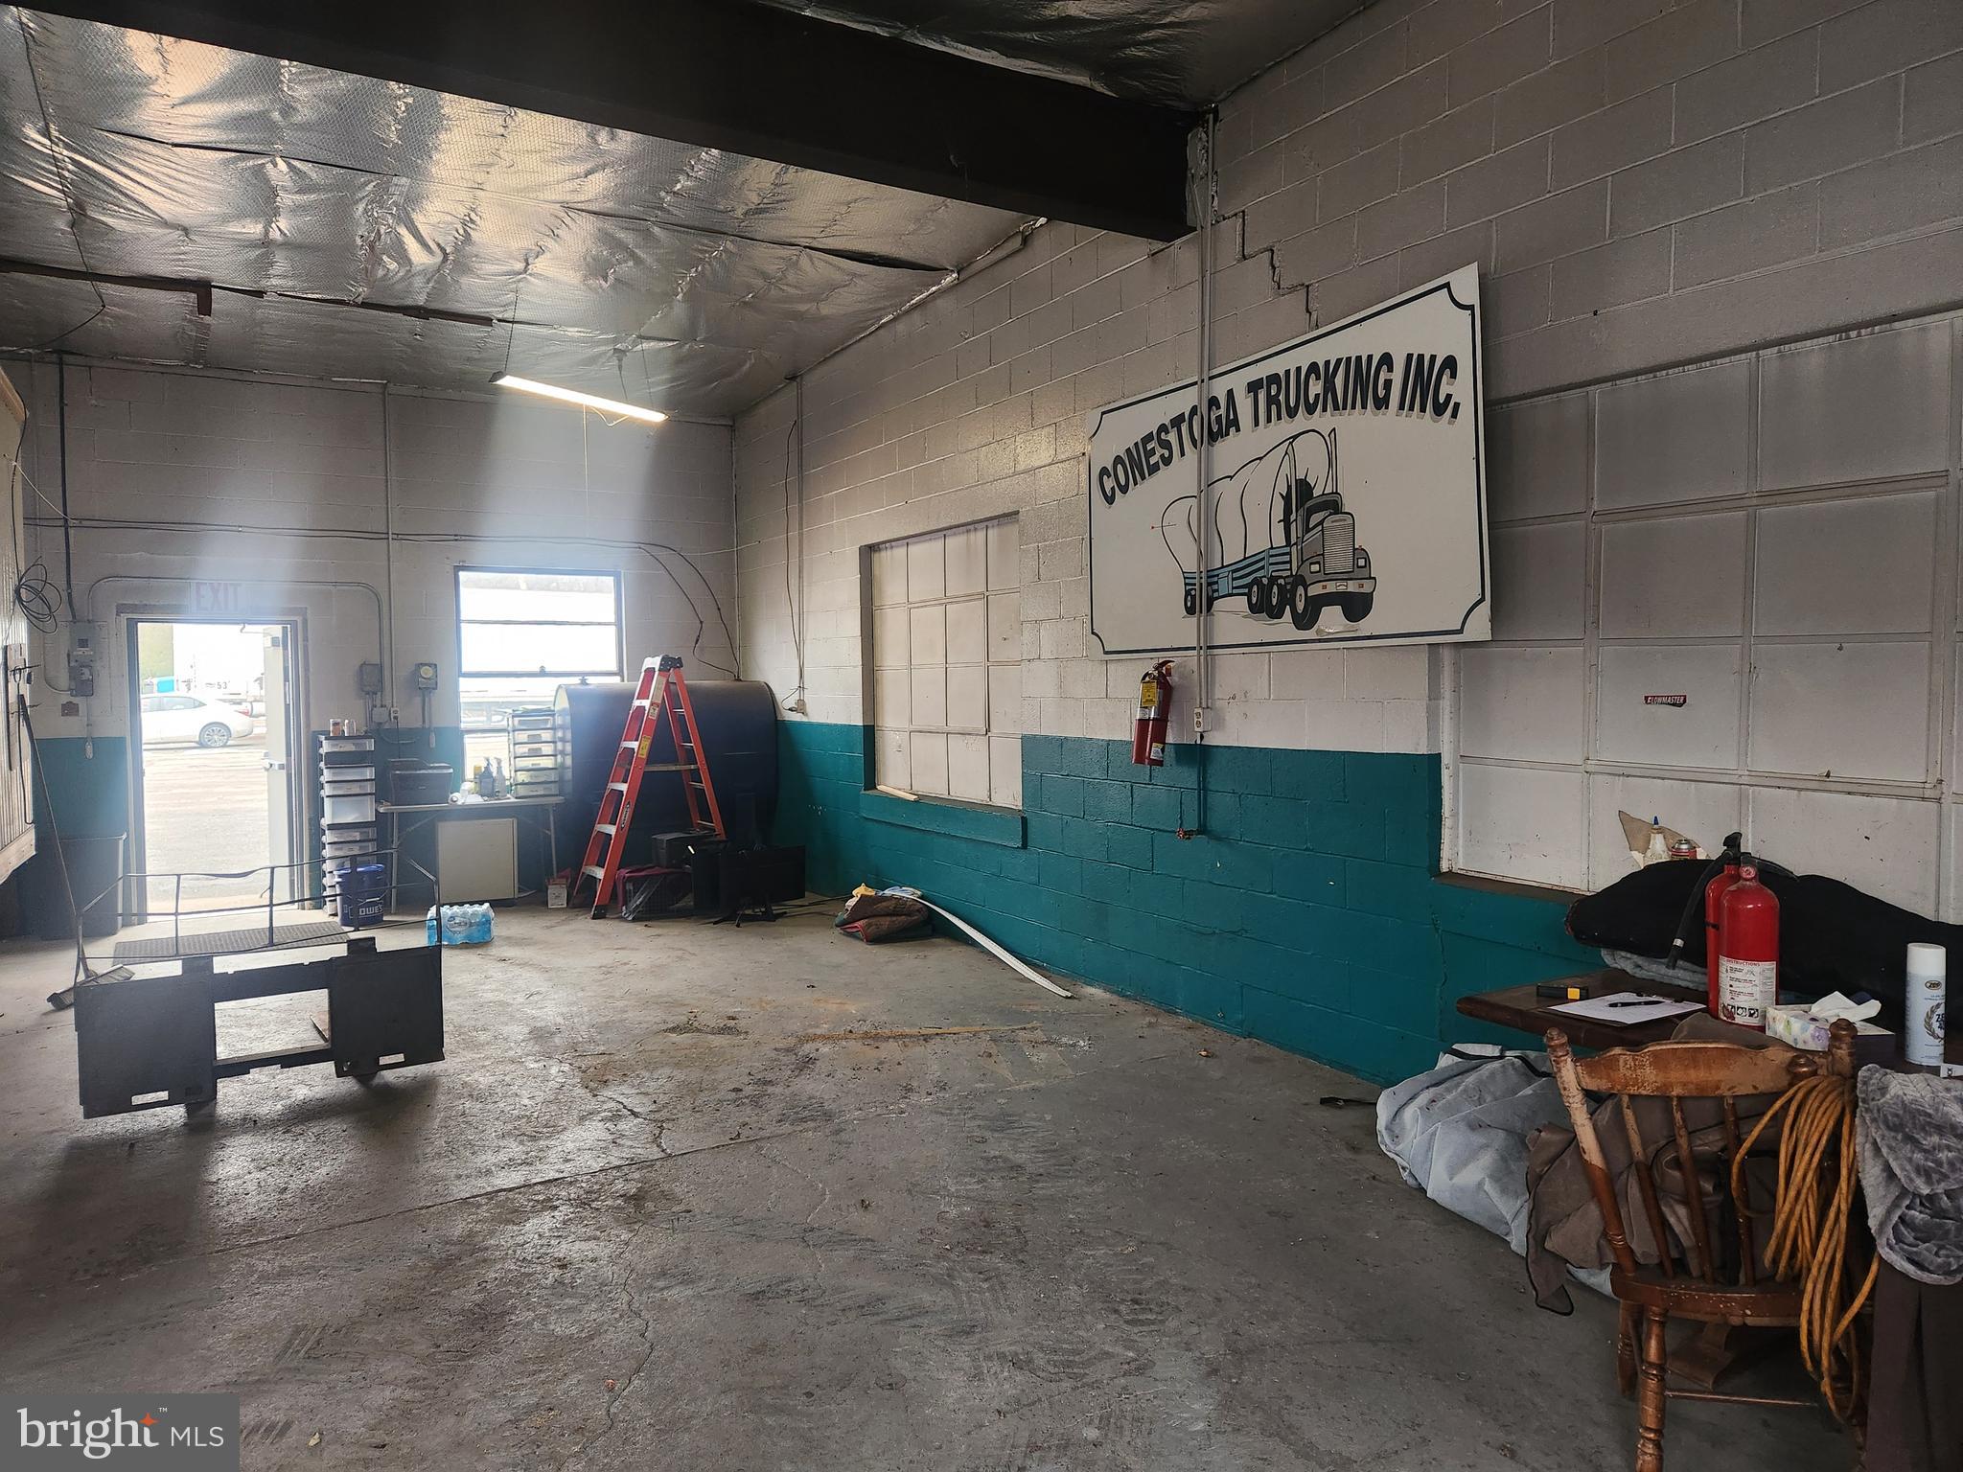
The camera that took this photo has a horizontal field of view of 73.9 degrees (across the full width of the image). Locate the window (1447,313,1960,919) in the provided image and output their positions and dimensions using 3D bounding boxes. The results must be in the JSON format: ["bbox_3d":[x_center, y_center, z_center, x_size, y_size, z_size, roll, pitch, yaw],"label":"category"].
[{"bbox_3d":[2.207,-0.284,3.809,0.100,1.620,2.050,-2,3,-30],"label":"window"}]

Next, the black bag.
[{"bbox_3d":[2.085,0.502,3.294,0.450,0.300,1.080,-2,3,-30],"label":"black bag"}]

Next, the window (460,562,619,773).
[{"bbox_3d":[-3.392,-0.478,10.084,1.230,1.600,0.100,-2,3,-30],"label":"window"}]

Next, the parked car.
[{"bbox_3d":[-20.685,-0.424,32.277,4.650,1.450,1.800,-2,3,-36],"label":"parked car"}]

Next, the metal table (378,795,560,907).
[{"bbox_3d":[-3.744,0.836,9.537,1.220,0.740,0.600,-2,3,-30],"label":"metal table"}]

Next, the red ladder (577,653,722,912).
[{"bbox_3d":[-2.259,0.321,9.171,1.100,1.750,0.540,-2,3,-30],"label":"red ladder"}]

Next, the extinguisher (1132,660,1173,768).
[{"bbox_3d":[0.775,-0.101,5.911,0.140,0.480,0.170,-5,12,-30],"label":"extinguisher"}]

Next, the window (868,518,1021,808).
[{"bbox_3d":[-0.218,-0.437,7.926,0.100,1.620,2.000,-2,3,-30],"label":"window"}]

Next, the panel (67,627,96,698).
[{"bbox_3d":[-5.859,-0.491,8.502,0.160,0.480,0.130,-2,3,-30],"label":"panel"}]

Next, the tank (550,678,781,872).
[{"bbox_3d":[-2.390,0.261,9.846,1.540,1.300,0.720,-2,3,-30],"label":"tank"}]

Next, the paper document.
[{"bbox_3d":[1.582,0.665,3.192,0.285,0.006,0.210,-2,3,-30],"label":"paper document"}]

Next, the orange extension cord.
[{"bbox_3d":[1.388,0.860,2.200,0.220,0.550,0.140,0,3,13],"label":"orange extension cord"}]

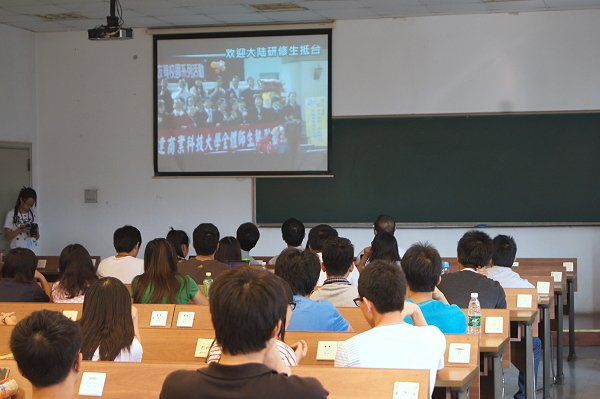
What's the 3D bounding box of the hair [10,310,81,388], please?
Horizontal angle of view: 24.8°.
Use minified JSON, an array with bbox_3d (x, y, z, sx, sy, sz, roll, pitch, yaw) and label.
[{"bbox_3d":[-0.763,0.450,4.100,0.205,0.235,0.235,0,0,15],"label":"hair"}]

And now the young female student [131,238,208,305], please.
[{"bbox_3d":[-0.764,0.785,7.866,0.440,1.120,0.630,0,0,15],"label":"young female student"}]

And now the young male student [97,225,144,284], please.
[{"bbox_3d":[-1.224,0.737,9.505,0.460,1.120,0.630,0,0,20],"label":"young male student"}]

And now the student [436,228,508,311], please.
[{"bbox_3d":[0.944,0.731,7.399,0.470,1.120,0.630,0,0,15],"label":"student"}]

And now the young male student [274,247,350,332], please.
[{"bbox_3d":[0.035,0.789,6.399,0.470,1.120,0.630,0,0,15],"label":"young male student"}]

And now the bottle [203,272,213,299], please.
[{"bbox_3d":[-0.579,0.572,8.654,0.064,0.218,0.064,0,0,15],"label":"bottle"}]

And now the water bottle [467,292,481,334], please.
[{"bbox_3d":[0.861,0.576,6.767,0.065,0.225,0.065,0,0,15],"label":"water bottle"}]

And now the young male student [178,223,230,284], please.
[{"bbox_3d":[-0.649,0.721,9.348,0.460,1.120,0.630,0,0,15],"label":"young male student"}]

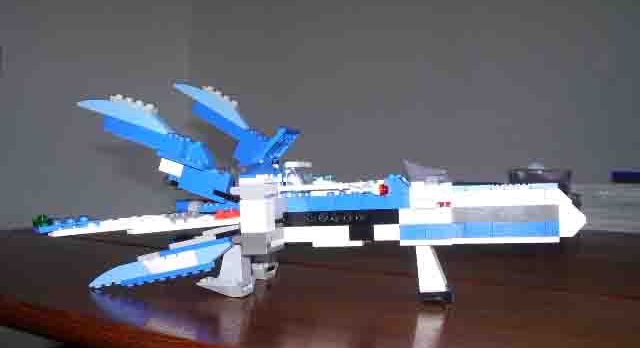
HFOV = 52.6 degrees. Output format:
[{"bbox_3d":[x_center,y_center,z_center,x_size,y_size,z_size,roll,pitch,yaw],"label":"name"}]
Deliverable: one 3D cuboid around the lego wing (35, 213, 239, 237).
[{"bbox_3d":[-0.104,0.029,0.370,0.106,0.011,0.040,-2,1,-22],"label":"lego wing"}]

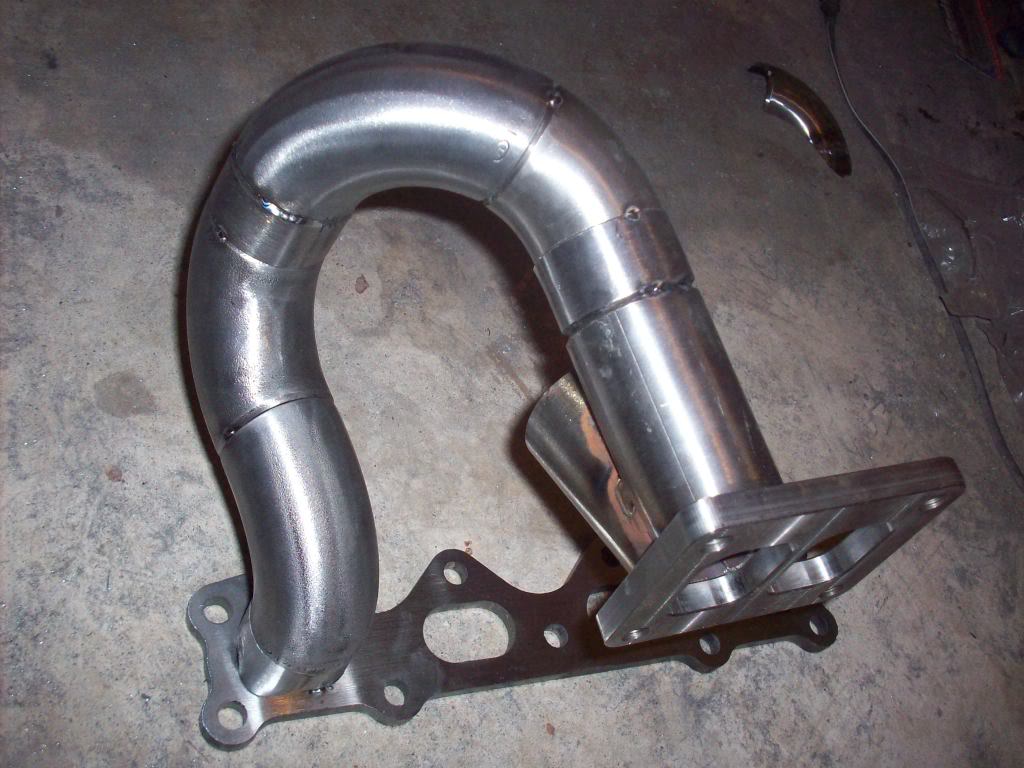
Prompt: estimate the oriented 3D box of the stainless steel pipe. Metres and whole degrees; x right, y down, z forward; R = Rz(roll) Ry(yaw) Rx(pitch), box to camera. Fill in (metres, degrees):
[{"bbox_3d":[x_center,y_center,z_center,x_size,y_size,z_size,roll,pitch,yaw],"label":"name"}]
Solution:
[{"bbox_3d":[-0.032,0.011,0.460,0.175,0.260,0.220,-9,57,-28],"label":"stainless steel pipe"}]

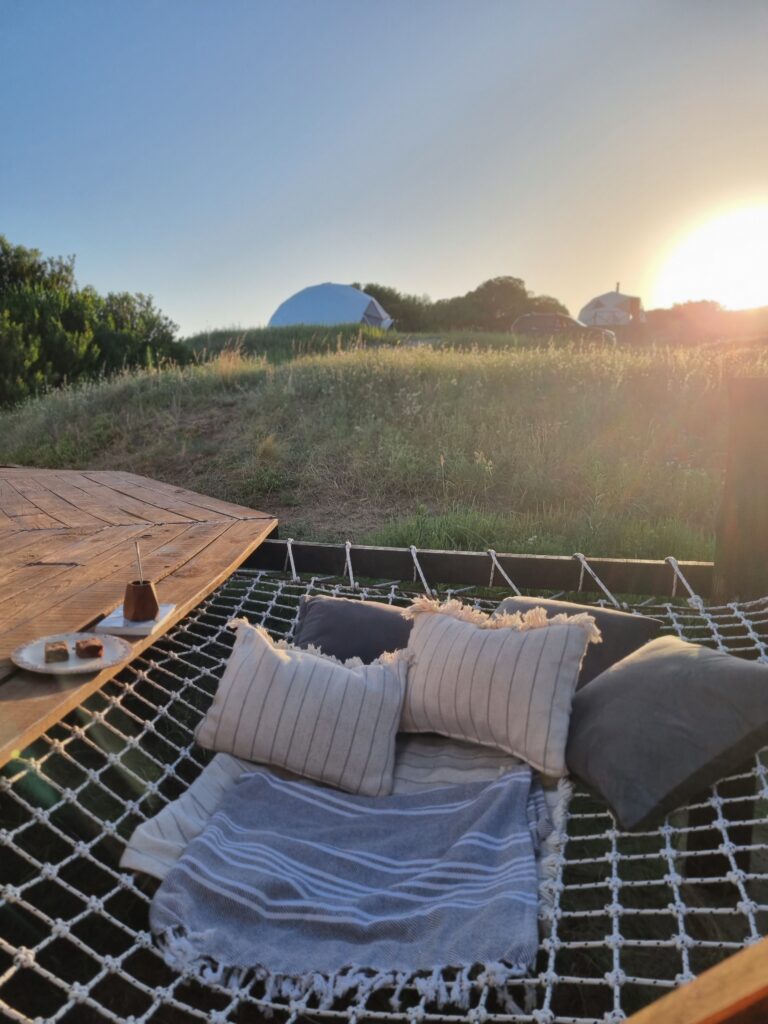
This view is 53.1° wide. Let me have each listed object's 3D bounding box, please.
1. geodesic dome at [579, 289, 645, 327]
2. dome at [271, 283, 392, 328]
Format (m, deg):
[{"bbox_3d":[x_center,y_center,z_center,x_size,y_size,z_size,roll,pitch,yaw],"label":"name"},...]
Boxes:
[{"bbox_3d":[19.695,-17.481,66.247,6.000,3.100,6.000,-1,9,7],"label":"geodesic dome"},{"bbox_3d":[-2.529,-9.118,35.256,6.100,3.000,6.000,1,10,20],"label":"dome"}]

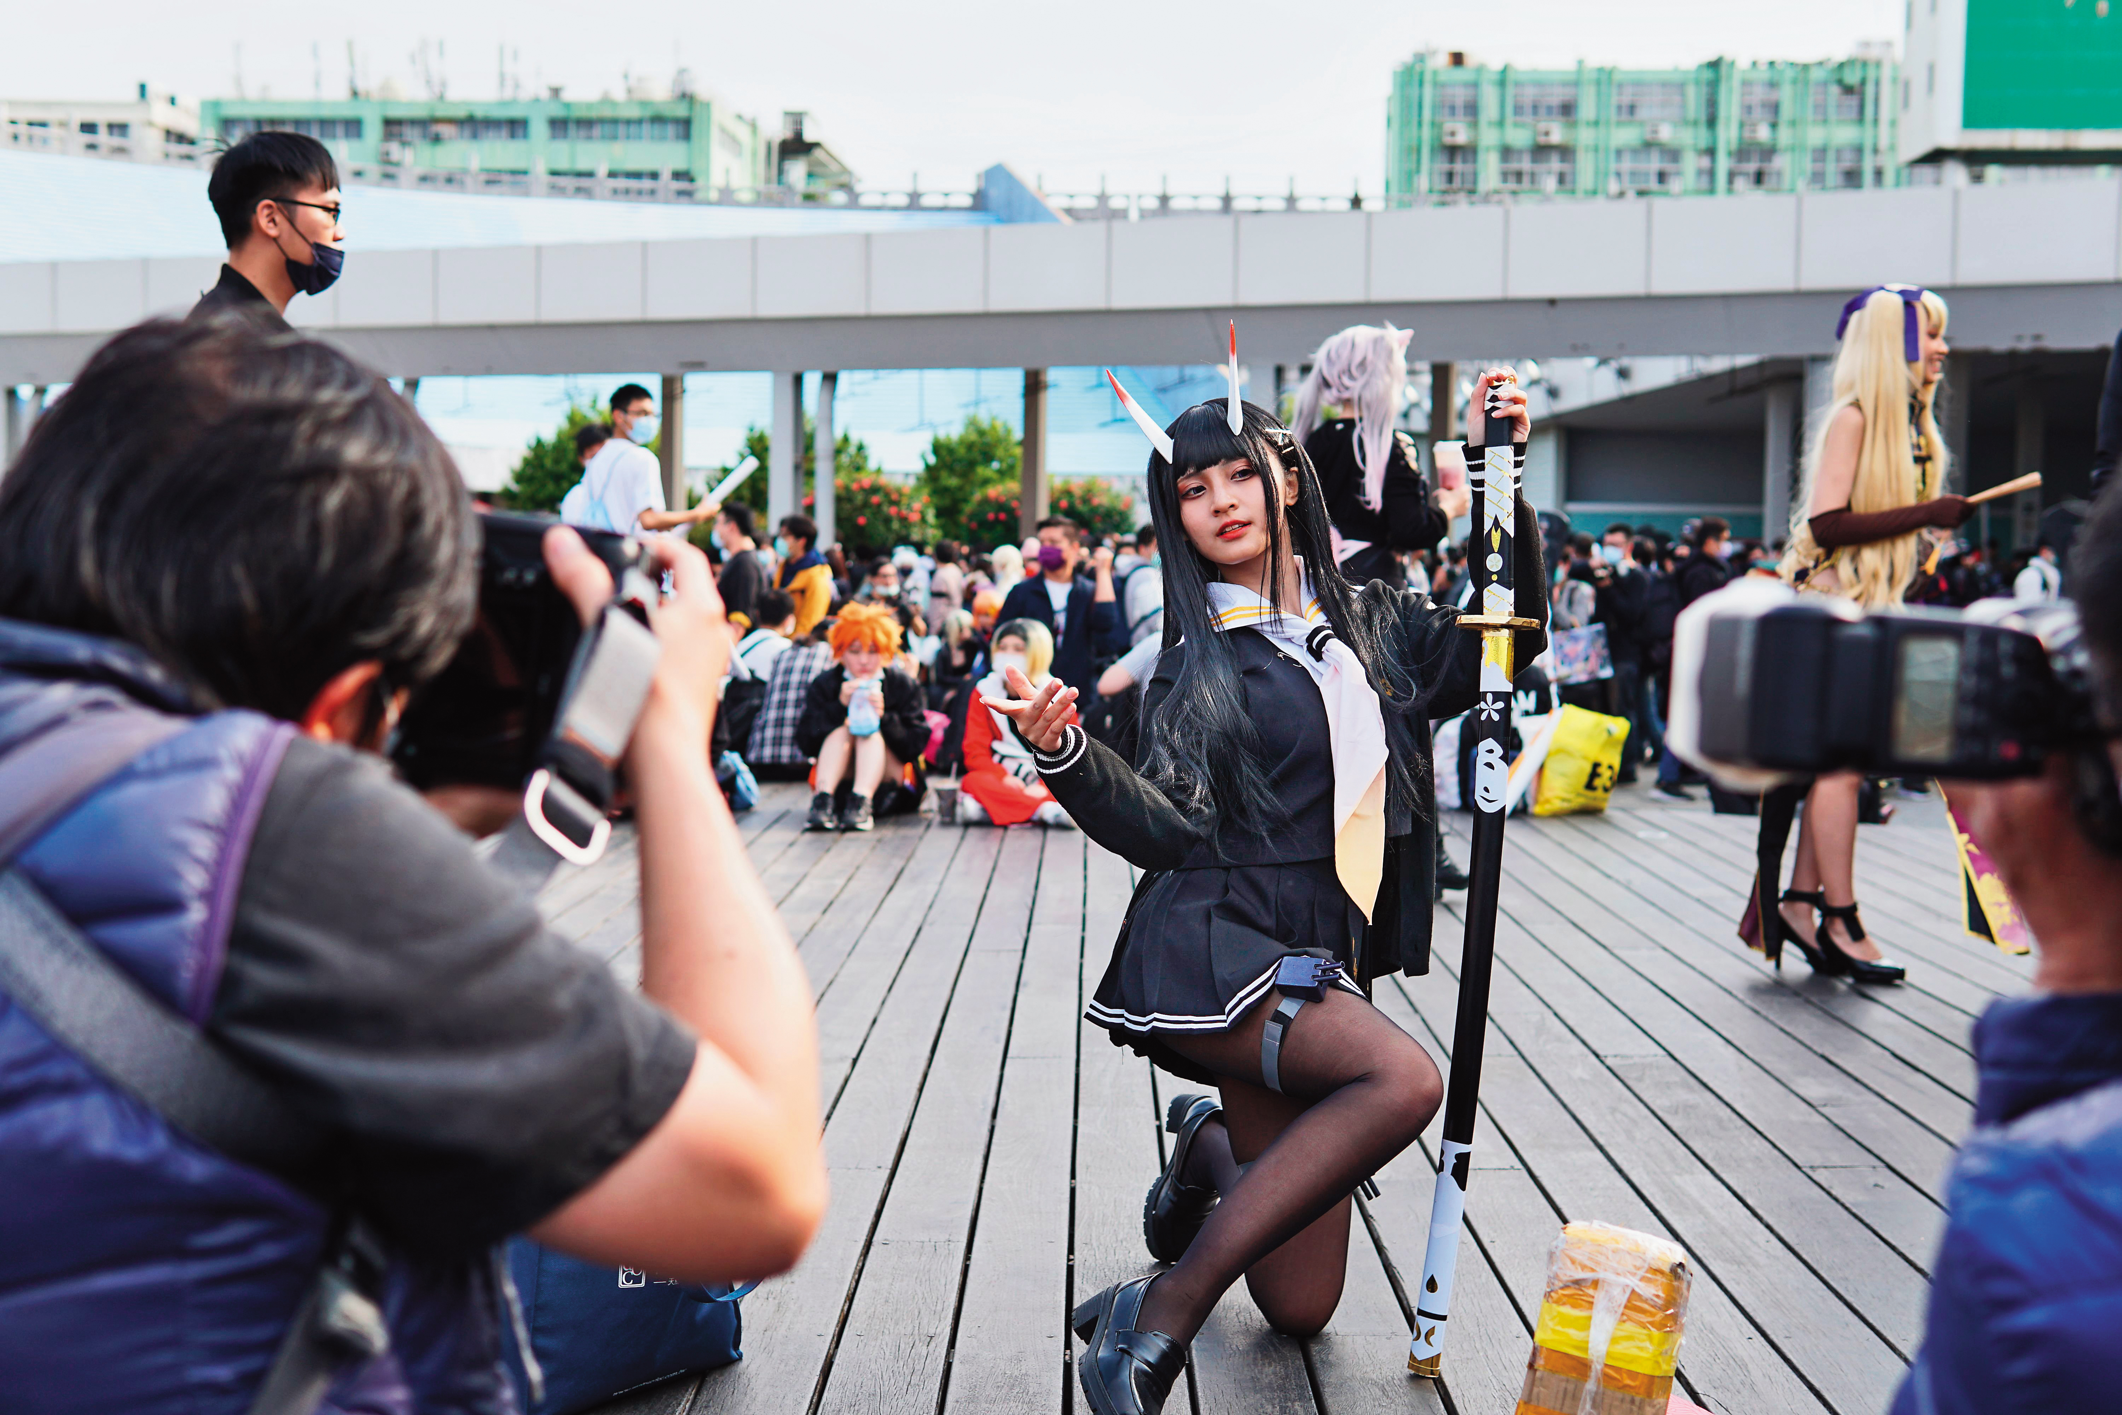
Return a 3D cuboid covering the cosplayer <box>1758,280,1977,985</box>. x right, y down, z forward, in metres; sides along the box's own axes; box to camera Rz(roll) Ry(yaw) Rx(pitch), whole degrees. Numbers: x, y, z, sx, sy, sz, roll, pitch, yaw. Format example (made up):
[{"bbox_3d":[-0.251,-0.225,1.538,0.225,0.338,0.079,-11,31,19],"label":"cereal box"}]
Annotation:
[{"bbox_3d":[1.974,-0.185,6.515,0.520,1.690,0.460,1,3,24],"label":"cosplayer"}]

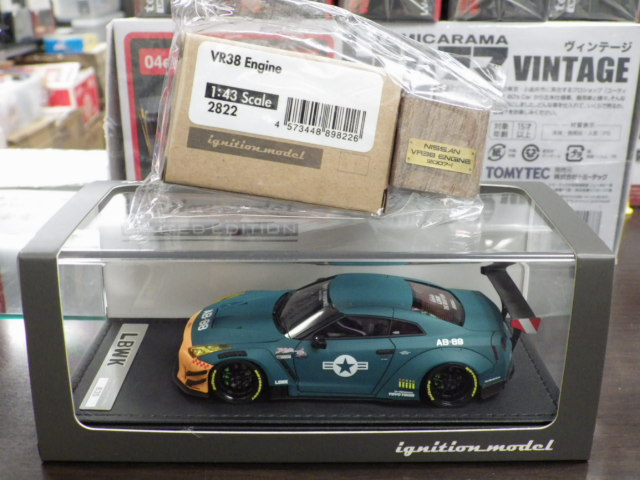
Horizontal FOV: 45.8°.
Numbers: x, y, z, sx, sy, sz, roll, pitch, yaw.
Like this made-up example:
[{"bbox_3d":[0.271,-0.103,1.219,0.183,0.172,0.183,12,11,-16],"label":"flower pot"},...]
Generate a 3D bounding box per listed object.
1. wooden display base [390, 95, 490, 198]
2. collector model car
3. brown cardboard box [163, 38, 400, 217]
[{"bbox_3d":[0.037,-0.030,0.249,0.030,0.028,0.014,8,2,-12],"label":"wooden display base"},{"bbox_3d":[0.009,0.027,0.244,0.111,0.032,0.046,0,19,1],"label":"collector model car"},{"bbox_3d":[-0.013,-0.035,0.244,0.066,0.043,0.036,8,2,-12],"label":"brown cardboard box"}]

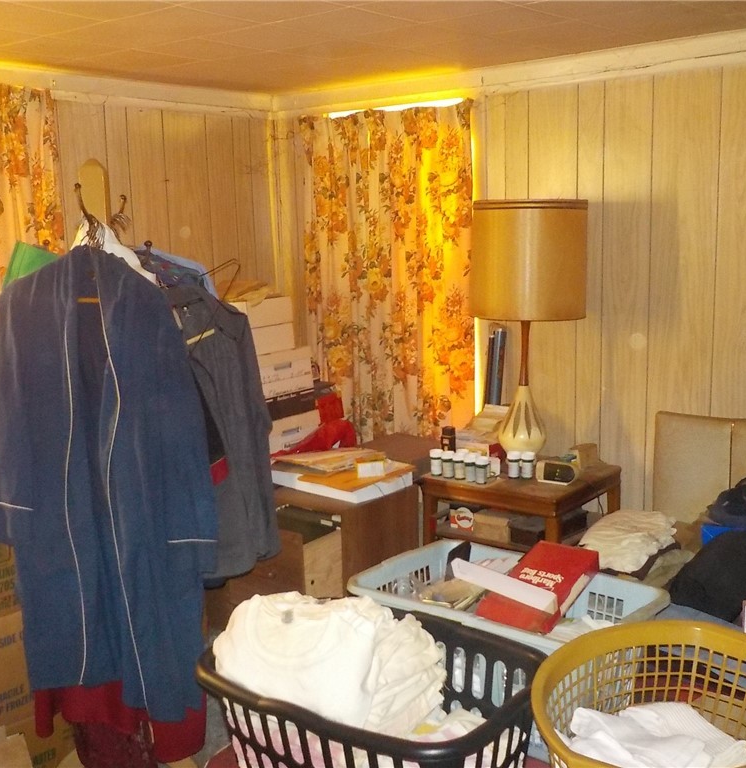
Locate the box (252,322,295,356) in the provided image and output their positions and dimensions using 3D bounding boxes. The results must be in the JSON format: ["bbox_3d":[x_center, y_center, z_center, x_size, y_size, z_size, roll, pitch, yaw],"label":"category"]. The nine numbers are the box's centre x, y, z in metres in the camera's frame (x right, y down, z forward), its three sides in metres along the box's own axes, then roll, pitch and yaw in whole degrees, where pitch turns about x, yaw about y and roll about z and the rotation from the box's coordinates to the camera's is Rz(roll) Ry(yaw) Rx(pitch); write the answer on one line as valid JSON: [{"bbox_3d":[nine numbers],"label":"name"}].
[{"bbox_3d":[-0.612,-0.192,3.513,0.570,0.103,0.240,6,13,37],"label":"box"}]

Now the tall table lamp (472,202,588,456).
[{"bbox_3d":[0.572,-0.178,3.275,0.418,0.975,0.418,-2,10,0],"label":"tall table lamp"}]

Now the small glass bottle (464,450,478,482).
[{"bbox_3d":[0.346,0.299,3.152,0.046,0.092,0.046,-2,10,0],"label":"small glass bottle"}]

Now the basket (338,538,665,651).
[{"bbox_3d":[0.294,0.574,1.960,0.605,0.262,0.395,7,14,39],"label":"basket"}]

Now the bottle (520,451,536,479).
[{"bbox_3d":[0.555,0.291,3.168,0.046,0.090,0.046,6,13,38],"label":"bottle"}]

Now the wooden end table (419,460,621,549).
[{"bbox_3d":[0.552,0.605,3.330,0.540,0.570,0.490,6,13,37],"label":"wooden end table"}]

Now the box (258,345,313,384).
[{"bbox_3d":[-0.579,-0.062,3.575,0.570,0.172,0.335,6,13,37],"label":"box"}]

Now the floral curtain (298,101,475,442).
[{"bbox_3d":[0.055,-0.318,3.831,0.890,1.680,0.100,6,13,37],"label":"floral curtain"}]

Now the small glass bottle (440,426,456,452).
[{"bbox_3d":[0.281,0.245,3.307,0.053,0.148,0.053,6,13,38],"label":"small glass bottle"}]

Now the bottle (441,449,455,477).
[{"bbox_3d":[0.275,0.296,3.234,0.045,0.091,0.045,-2,10,0],"label":"bottle"}]

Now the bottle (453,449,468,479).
[{"bbox_3d":[0.316,0.298,3.213,0.045,0.091,0.045,6,13,37],"label":"bottle"}]

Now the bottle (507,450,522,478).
[{"bbox_3d":[0.506,0.291,3.178,0.046,0.090,0.046,-2,10,0],"label":"bottle"}]

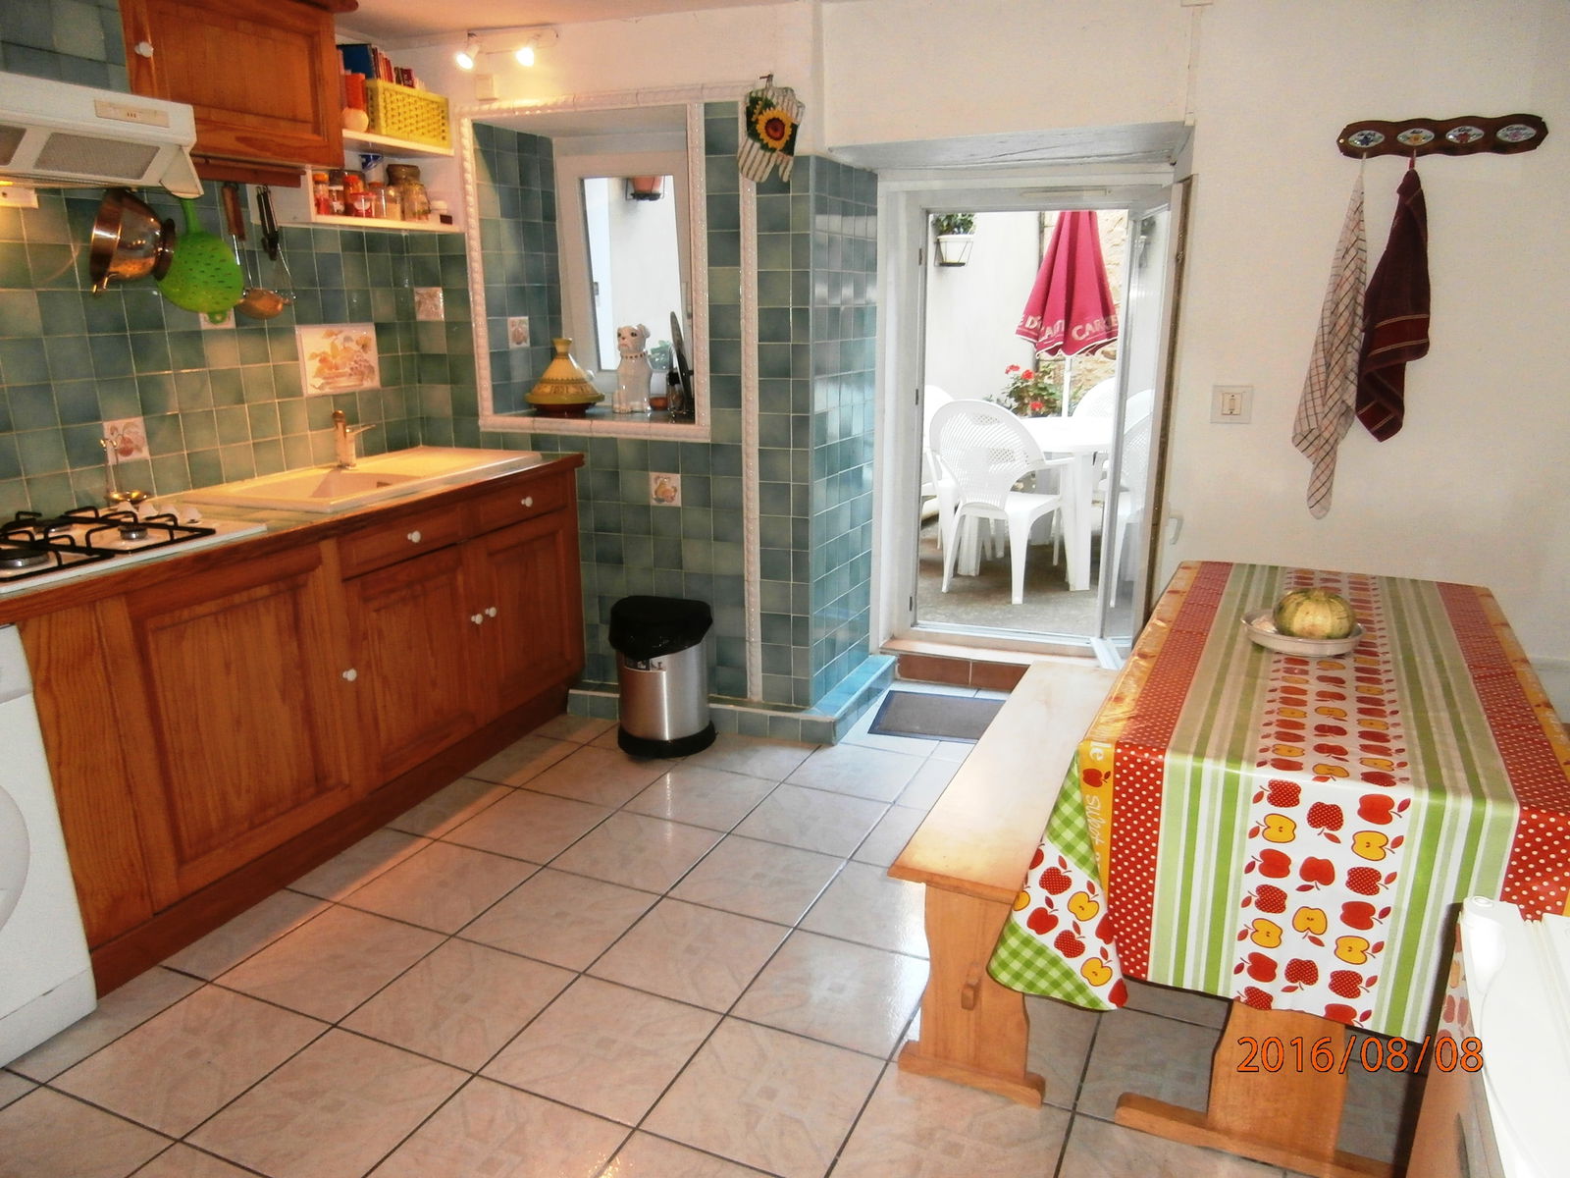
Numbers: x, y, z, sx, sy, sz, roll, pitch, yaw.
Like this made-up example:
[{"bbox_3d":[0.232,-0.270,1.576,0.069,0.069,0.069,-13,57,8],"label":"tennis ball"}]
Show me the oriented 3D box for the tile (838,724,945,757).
[{"bbox_3d":[0.353,0.463,3.515,0.332,0.010,0.332,6,16,24],"label":"tile"}]

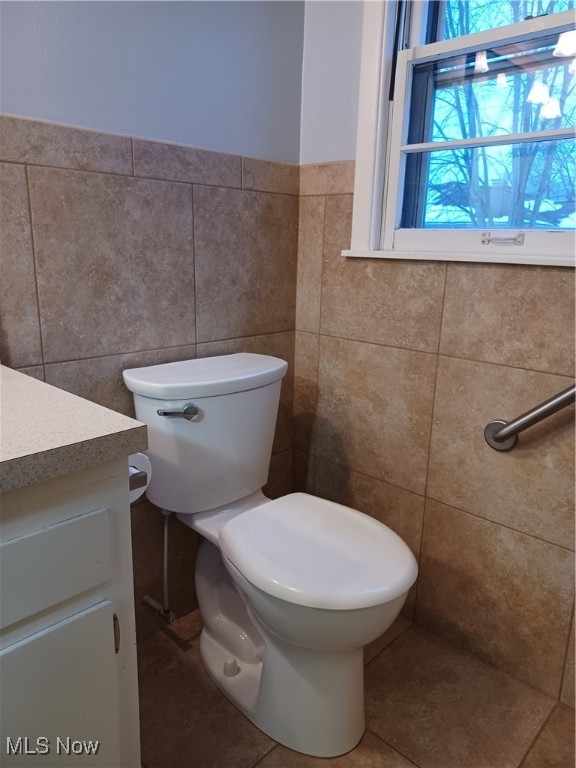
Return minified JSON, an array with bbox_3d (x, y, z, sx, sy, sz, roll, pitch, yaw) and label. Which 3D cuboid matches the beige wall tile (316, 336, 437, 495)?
[{"bbox_3d":[0.241,0.079,1.598,0.397,0.392,0.011,14,19,42],"label":"beige wall tile"}]

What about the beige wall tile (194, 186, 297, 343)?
[{"bbox_3d":[-0.110,-0.334,1.571,0.011,0.400,0.384,14,19,42],"label":"beige wall tile"}]

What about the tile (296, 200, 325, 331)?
[{"bbox_3d":[0.070,-0.355,1.671,0.101,0.400,0.011,14,19,42],"label":"tile"}]

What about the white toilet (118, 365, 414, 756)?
[{"bbox_3d":[-0.025,0.364,1.311,0.680,0.747,0.430,14,19,42],"label":"white toilet"}]

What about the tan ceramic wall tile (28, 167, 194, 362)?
[{"bbox_3d":[-0.386,-0.273,1.295,0.011,0.400,0.400,14,19,42],"label":"tan ceramic wall tile"}]

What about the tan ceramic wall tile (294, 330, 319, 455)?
[{"bbox_3d":[0.060,0.032,1.768,0.101,0.392,0.011,14,19,42],"label":"tan ceramic wall tile"}]

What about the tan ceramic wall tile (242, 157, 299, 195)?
[{"bbox_3d":[-0.048,-0.584,1.569,0.011,0.082,0.223,14,19,42],"label":"tan ceramic wall tile"}]

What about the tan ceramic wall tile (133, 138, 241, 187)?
[{"bbox_3d":[-0.241,-0.540,1.376,0.011,0.082,0.323,14,19,42],"label":"tan ceramic wall tile"}]

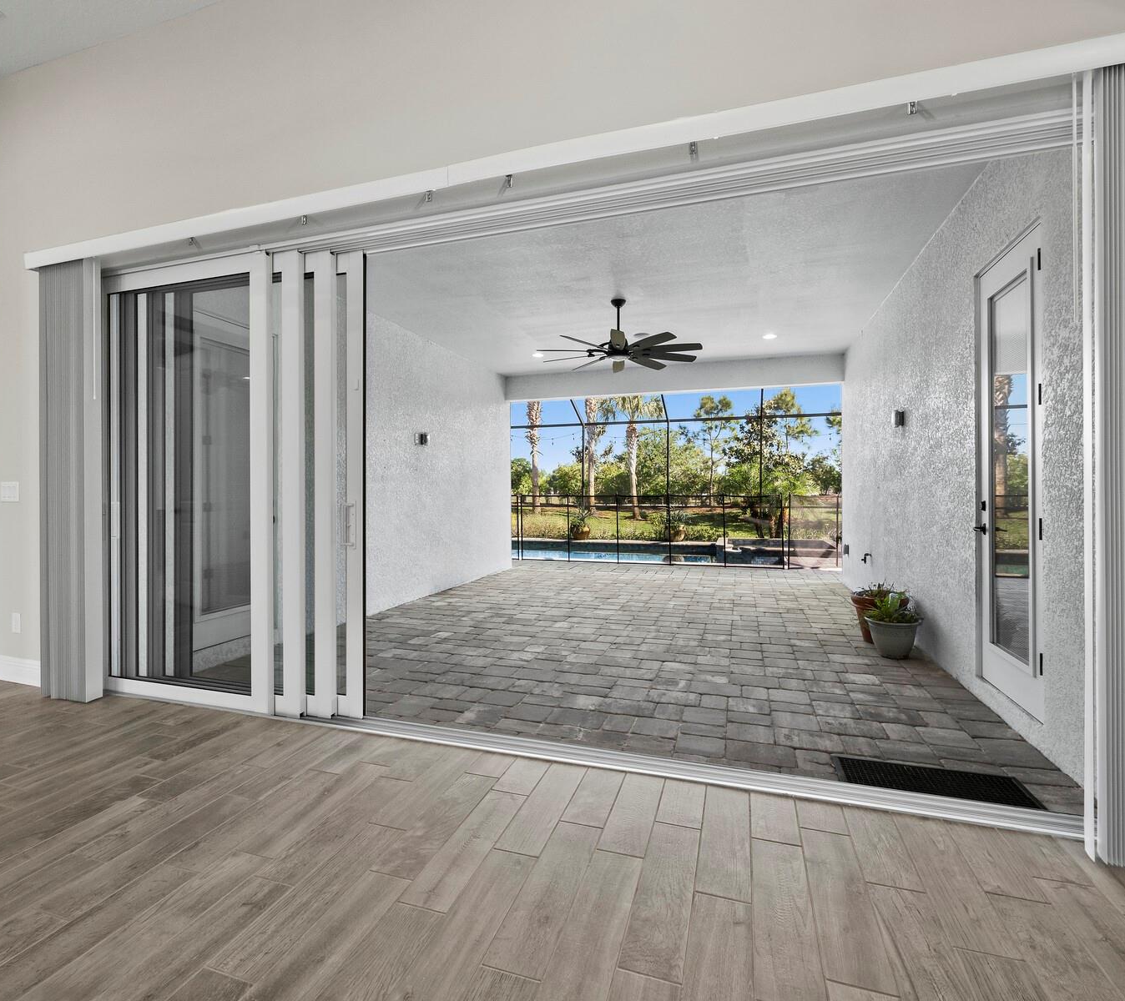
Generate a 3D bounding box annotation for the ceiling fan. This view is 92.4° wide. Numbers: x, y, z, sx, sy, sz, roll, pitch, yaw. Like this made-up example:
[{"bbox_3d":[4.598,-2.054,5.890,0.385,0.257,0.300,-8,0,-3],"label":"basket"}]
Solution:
[{"bbox_3d":[0.563,-1.683,5.350,1.680,0.620,1.680,0,1,18],"label":"ceiling fan"}]

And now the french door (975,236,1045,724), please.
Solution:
[{"bbox_3d":[2.450,-0.133,2.945,0.070,2.440,0.720,0,1,18],"label":"french door"}]

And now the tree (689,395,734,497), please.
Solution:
[{"bbox_3d":[9.390,-3.150,34.000,2.950,7.000,2.950,0,1,0],"label":"tree"}]

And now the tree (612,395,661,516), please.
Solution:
[{"bbox_3d":[3.000,-2.220,23.000,2.600,6.100,2.600,0,1,0],"label":"tree"}]

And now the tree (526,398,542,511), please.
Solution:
[{"bbox_3d":[-1.360,-3.200,26.500,2.600,7.600,2.600,0,1,0],"label":"tree"}]

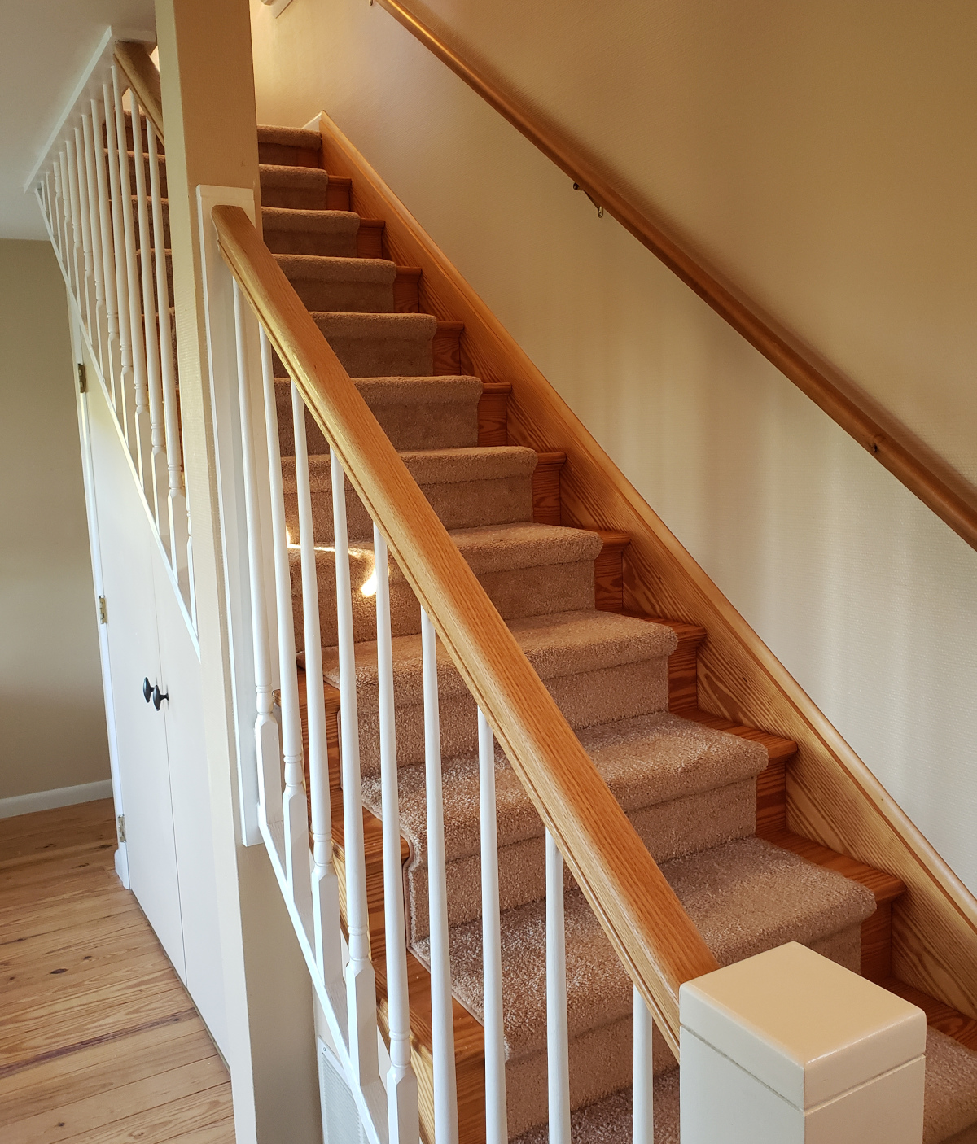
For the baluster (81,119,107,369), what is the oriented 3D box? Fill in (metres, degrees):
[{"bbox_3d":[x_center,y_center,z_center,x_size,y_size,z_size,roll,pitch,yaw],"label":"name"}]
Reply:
[{"bbox_3d":[-1.055,-0.881,2.637,0.033,0.677,0.033,-6,10,-31],"label":"baluster"}]

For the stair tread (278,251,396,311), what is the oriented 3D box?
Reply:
[{"bbox_3d":[-0.695,-0.873,3.063,0.786,0.197,0.308,-6,10,-31],"label":"stair tread"}]

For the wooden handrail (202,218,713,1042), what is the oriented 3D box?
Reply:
[{"bbox_3d":[-0.113,-0.081,1.231,0.057,0.058,1.480,-6,46,-31],"label":"wooden handrail"}]

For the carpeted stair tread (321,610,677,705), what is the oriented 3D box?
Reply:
[{"bbox_3d":[0.016,0.180,2.086,0.786,0.072,0.308,-6,10,-31],"label":"carpeted stair tread"}]

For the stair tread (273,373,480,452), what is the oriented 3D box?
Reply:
[{"bbox_3d":[-0.409,-0.415,2.640,0.769,0.197,0.293,-7,10,-30],"label":"stair tread"}]

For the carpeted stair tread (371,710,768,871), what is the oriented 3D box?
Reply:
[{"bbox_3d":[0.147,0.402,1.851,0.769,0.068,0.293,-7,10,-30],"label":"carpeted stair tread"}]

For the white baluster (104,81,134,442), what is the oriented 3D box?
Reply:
[{"bbox_3d":[-0.916,-0.751,2.442,0.032,0.875,0.032,-7,10,-30],"label":"white baluster"}]

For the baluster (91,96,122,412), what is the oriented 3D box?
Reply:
[{"bbox_3d":[-0.991,-0.817,2.557,0.032,0.794,0.032,-7,10,-30],"label":"baluster"}]

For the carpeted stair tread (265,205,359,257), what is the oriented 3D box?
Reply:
[{"bbox_3d":[-0.827,-1.076,3.226,0.769,0.197,0.293,-7,10,-30],"label":"carpeted stair tread"}]

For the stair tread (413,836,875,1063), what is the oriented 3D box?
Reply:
[{"bbox_3d":[0.301,0.626,1.699,0.786,0.072,0.308,-6,10,-31],"label":"stair tread"}]

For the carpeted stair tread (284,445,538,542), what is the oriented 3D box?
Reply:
[{"bbox_3d":[-0.268,-0.204,2.482,0.786,0.197,0.308,-6,10,-31],"label":"carpeted stair tread"}]

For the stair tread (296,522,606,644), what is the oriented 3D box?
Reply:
[{"bbox_3d":[-0.125,0.019,2.289,0.786,0.197,0.308,-6,10,-31],"label":"stair tread"}]

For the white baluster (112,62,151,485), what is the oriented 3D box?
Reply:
[{"bbox_3d":[-0.852,-0.694,2.343,0.032,0.986,0.032,-7,10,-30],"label":"white baluster"}]

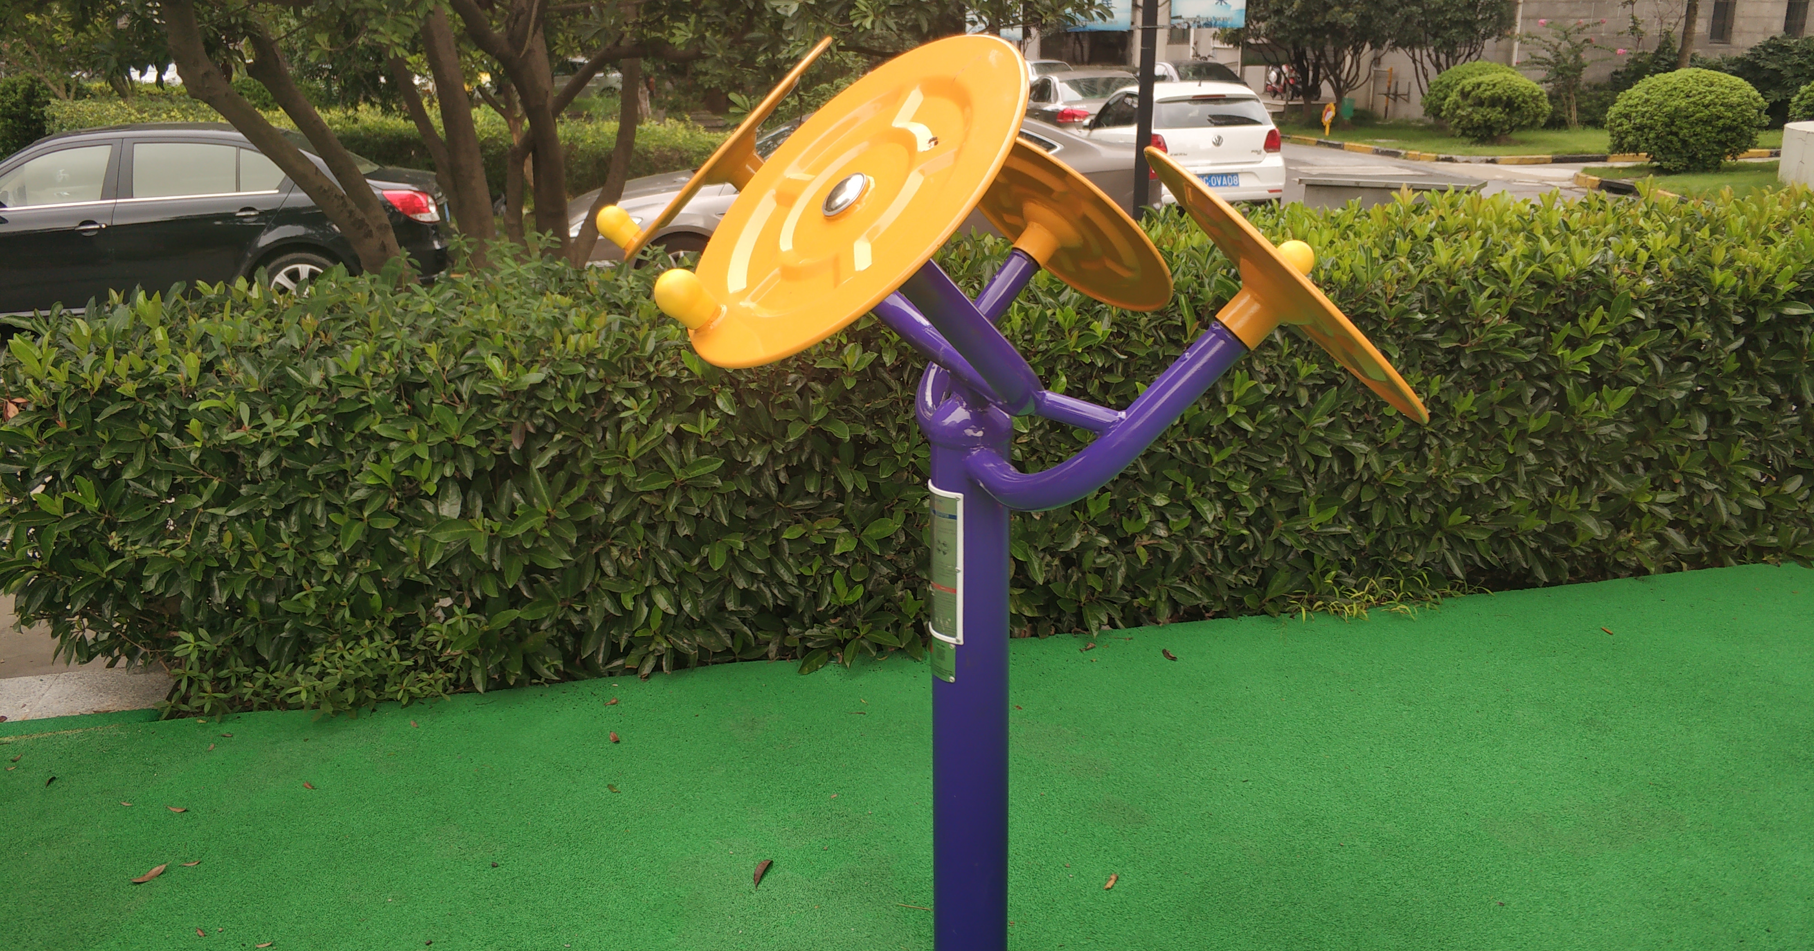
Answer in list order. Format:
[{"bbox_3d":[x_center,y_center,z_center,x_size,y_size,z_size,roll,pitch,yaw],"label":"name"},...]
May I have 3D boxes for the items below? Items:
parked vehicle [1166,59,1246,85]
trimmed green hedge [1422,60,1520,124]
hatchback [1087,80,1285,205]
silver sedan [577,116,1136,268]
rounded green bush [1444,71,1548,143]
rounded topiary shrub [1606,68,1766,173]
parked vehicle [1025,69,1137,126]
[{"bbox_3d":[6.071,-7.818,29.408,1.780,1.480,4.500,-3,17,-9],"label":"parked vehicle"},{"bbox_3d":[11.530,-7.712,28.677,1.970,1.320,1.970,-1,17,0],"label":"trimmed green hedge"},{"bbox_3d":[3.037,-3.919,16.828,1.682,1.462,3.970,-3,17,-8],"label":"hatchback"},{"bbox_3d":[-0.435,-2.102,11.053,4.750,1.460,1.820,-7,18,-18],"label":"silver sedan"},{"bbox_3d":[10.938,-6.863,26.135,1.850,1.240,1.850,-1,17,0],"label":"rounded green bush"},{"bbox_3d":[10.919,-4.992,19.810,1.980,1.360,1.980,-1,17,0],"label":"rounded topiary shrub"},{"bbox_3d":[2.772,-5.901,23.326,1.780,1.460,4.600,-3,17,-8],"label":"parked vehicle"}]

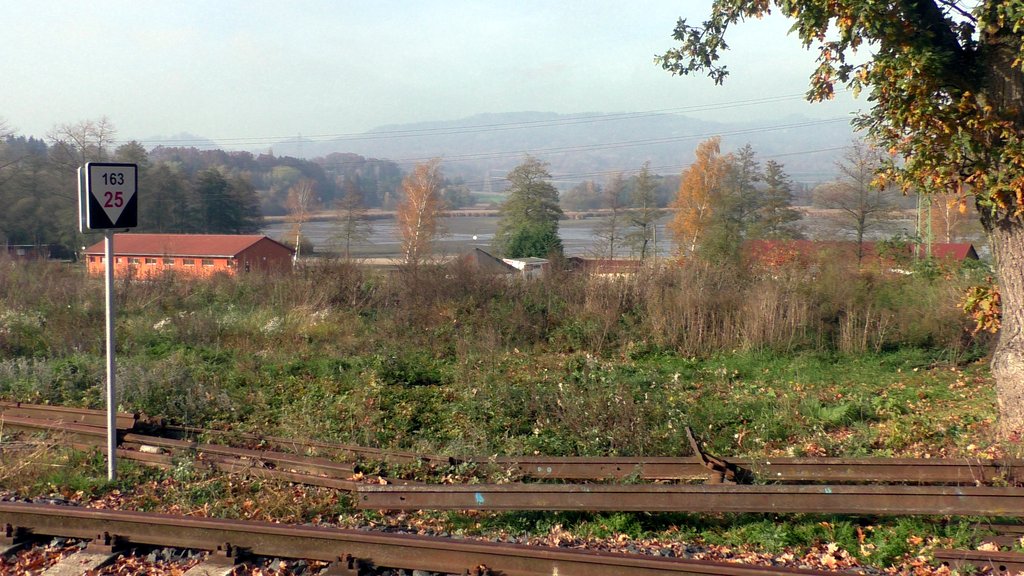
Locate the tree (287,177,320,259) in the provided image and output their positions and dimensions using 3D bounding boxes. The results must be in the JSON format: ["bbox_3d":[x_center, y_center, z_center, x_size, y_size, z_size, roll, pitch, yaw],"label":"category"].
[{"bbox_3d":[-24.188,-7.554,125.555,3.866,10.158,3.747,0,5,0],"label":"tree"}]

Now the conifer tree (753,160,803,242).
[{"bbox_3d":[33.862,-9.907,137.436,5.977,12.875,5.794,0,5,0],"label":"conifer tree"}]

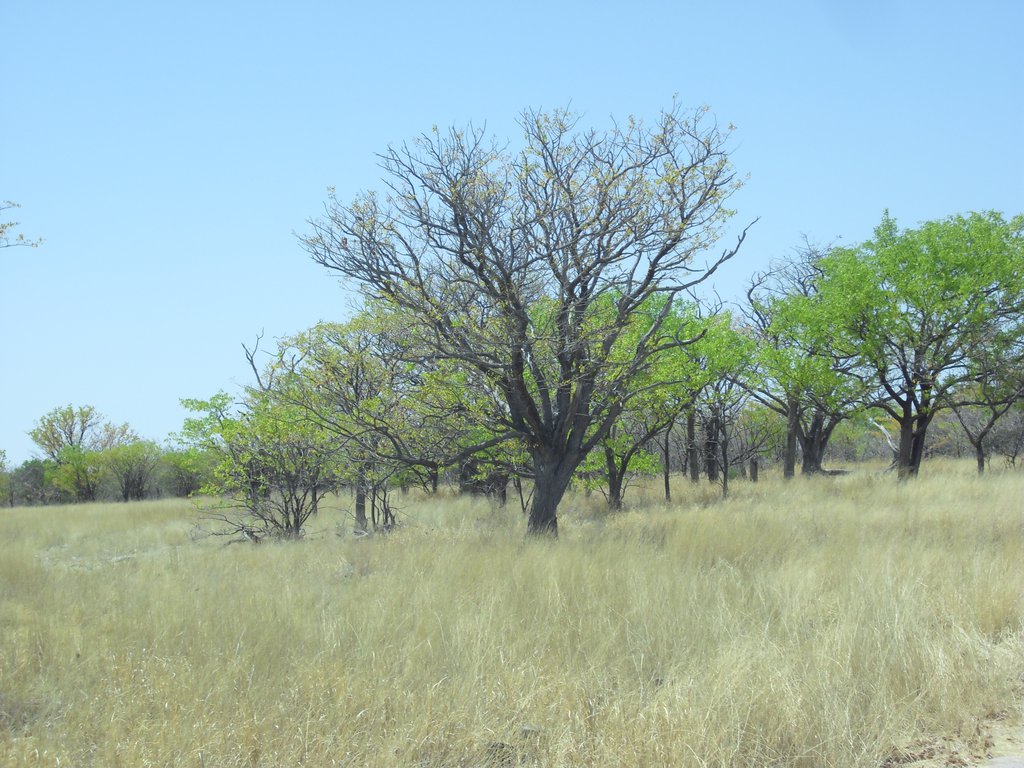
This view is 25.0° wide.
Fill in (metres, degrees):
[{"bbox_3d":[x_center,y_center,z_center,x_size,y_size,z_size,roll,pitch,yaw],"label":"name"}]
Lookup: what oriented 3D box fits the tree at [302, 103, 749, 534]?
[{"bbox_3d":[0.222,-1.054,38.000,7.300,7.150,6.600,-2,-1,0],"label":"tree"}]

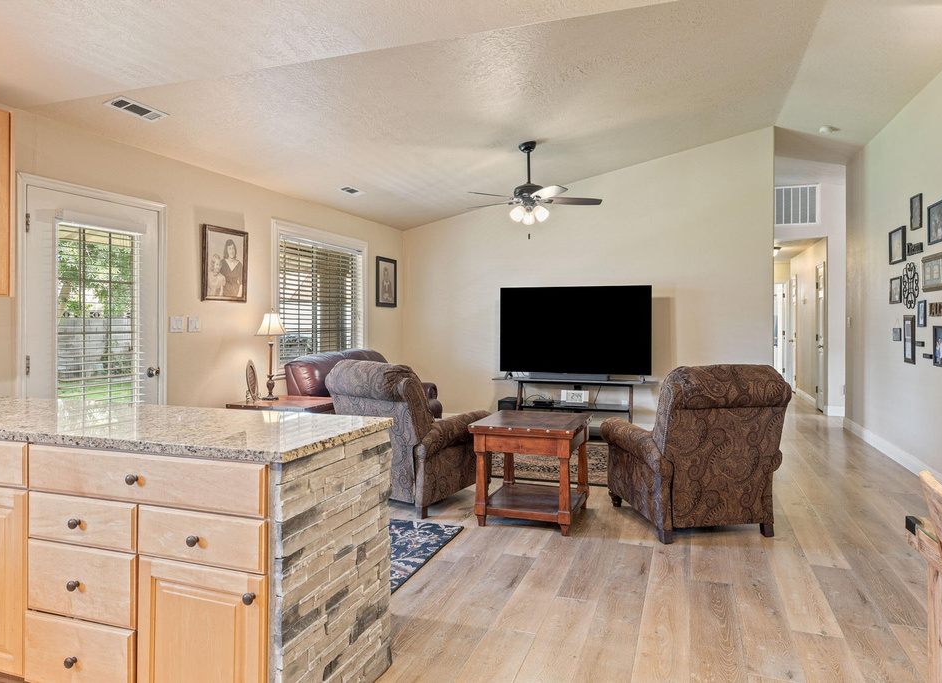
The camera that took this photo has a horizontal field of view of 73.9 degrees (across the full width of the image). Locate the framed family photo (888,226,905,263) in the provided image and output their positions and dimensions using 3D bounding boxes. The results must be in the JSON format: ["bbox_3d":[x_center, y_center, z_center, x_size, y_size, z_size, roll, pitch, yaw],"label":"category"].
[{"bbox_3d":[3.791,-0.840,5.560,0.027,0.295,0.380,1,2,19],"label":"framed family photo"}]

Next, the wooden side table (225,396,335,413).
[{"bbox_3d":[-1.460,0.804,5.075,0.715,0.634,0.655,0,2,19],"label":"wooden side table"}]

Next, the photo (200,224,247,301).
[{"bbox_3d":[-1.963,-0.609,5.015,0.030,0.590,0.510,0,2,19],"label":"photo"}]

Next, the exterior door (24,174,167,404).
[{"bbox_3d":[-2.386,0.103,4.025,0.080,2.080,0.980,1,2,19],"label":"exterior door"}]

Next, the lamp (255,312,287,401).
[{"bbox_3d":[-1.715,0.101,5.380,0.280,0.770,0.280,0,1,0],"label":"lamp"}]

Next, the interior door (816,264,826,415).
[{"bbox_3d":[5.021,-0.013,8.963,0.050,2.030,0.660,0,2,19],"label":"interior door"}]

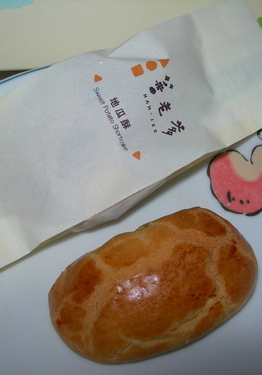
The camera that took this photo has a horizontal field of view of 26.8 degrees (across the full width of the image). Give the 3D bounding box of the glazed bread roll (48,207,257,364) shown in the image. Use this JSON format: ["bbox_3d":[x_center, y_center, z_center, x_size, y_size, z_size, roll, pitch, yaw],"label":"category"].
[{"bbox_3d":[0.011,0.037,0.221,0.089,0.030,0.052,-22,59,-16],"label":"glazed bread roll"}]

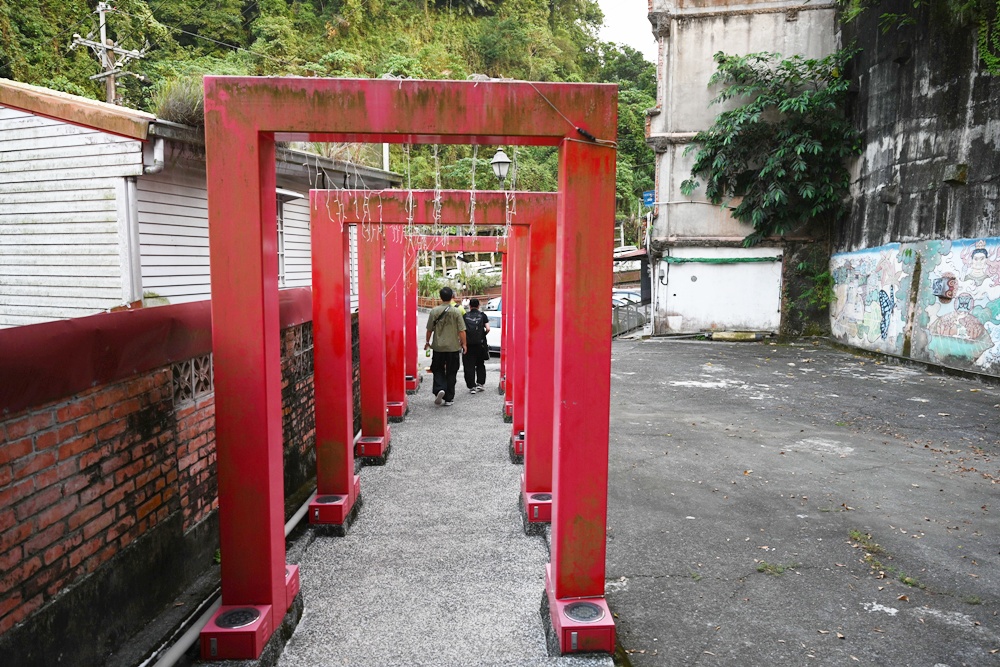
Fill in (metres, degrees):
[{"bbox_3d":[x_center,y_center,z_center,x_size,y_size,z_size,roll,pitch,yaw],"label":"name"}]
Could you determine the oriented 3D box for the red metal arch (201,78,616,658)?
[{"bbox_3d":[-0.401,0.142,3.224,1.855,2.591,0.662,0,5,-2],"label":"red metal arch"}]

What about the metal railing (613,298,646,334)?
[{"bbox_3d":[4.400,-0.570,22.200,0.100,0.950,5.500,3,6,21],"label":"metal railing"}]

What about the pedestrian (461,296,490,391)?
[{"bbox_3d":[-0.380,0.208,10.728,0.470,1.525,0.430,0,5,-2],"label":"pedestrian"}]

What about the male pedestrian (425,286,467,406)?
[{"bbox_3d":[-0.793,0.190,9.812,0.580,1.729,0.500,0,5,-3],"label":"male pedestrian"}]

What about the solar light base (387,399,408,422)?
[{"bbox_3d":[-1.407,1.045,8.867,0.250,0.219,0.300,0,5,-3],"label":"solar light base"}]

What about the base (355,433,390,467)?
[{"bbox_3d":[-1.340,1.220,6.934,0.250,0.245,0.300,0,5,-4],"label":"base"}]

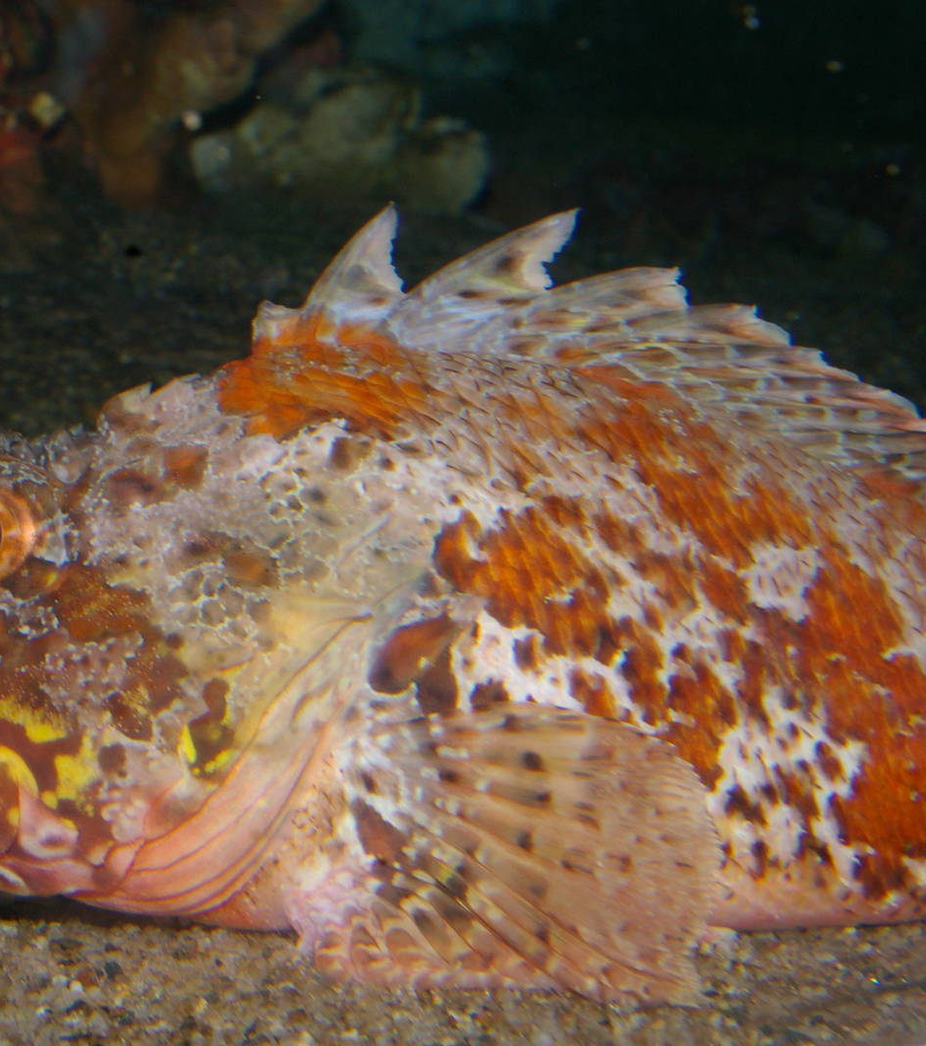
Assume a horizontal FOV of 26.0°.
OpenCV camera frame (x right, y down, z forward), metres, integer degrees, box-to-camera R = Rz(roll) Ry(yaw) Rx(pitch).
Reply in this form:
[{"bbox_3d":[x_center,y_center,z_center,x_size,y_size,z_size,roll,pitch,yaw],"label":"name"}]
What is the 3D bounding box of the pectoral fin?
[{"bbox_3d":[0.009,0.070,0.430,0.090,0.057,0.027,0,2,8],"label":"pectoral fin"}]

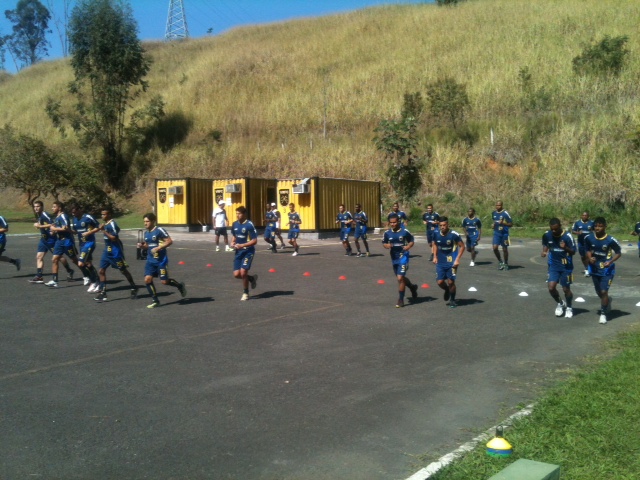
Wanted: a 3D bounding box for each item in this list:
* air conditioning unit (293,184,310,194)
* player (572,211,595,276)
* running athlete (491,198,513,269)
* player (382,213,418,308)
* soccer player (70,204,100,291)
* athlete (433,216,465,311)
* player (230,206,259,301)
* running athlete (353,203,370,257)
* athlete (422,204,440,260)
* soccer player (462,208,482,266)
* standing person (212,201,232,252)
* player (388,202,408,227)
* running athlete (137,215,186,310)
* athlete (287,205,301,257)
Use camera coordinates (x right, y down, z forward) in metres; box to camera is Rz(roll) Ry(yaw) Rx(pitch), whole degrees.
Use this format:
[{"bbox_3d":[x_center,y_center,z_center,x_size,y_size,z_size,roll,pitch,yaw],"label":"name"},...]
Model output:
[{"bbox_3d":[-0.874,-2.421,30.900,0.650,0.430,0.550,3,5,34],"label":"air conditioning unit"},{"bbox_3d":[7.013,0.121,17.189,0.580,1.727,0.500,3,4,25],"label":"player"},{"bbox_3d":[4.914,-0.117,17.472,0.570,1.873,0.480,3,5,31],"label":"running athlete"},{"bbox_3d":[1.509,0.389,12.132,0.620,1.762,0.720,2,4,25],"label":"player"},{"bbox_3d":[-4.690,0.141,12.997,0.600,1.777,0.600,3,4,25],"label":"soccer player"},{"bbox_3d":[2.405,0.419,12.113,0.600,1.692,0.500,3,4,23],"label":"athlete"},{"bbox_3d":[-1.439,0.256,12.254,0.530,1.768,0.550,3,4,22],"label":"player"},{"bbox_3d":[1.402,-0.313,21.863,0.550,1.771,0.580,3,5,32],"label":"running athlete"},{"bbox_3d":[3.515,-0.230,20.494,0.580,1.786,0.600,2,4,22],"label":"athlete"},{"bbox_3d":[4.614,-0.076,19.579,0.580,1.751,0.620,2,4,22],"label":"soccer player"},{"bbox_3d":[-3.398,-0.479,22.554,0.580,1.800,0.500,-3,5,-40],"label":"standing person"},{"bbox_3d":[2.504,-0.279,20.643,0.600,1.799,0.600,2,4,25],"label":"player"},{"bbox_3d":[-2.829,0.373,11.550,0.620,1.684,0.850,3,4,27],"label":"running athlete"},{"bbox_3d":[-0.853,-0.328,21.225,0.500,1.732,0.500,3,4,20],"label":"athlete"}]

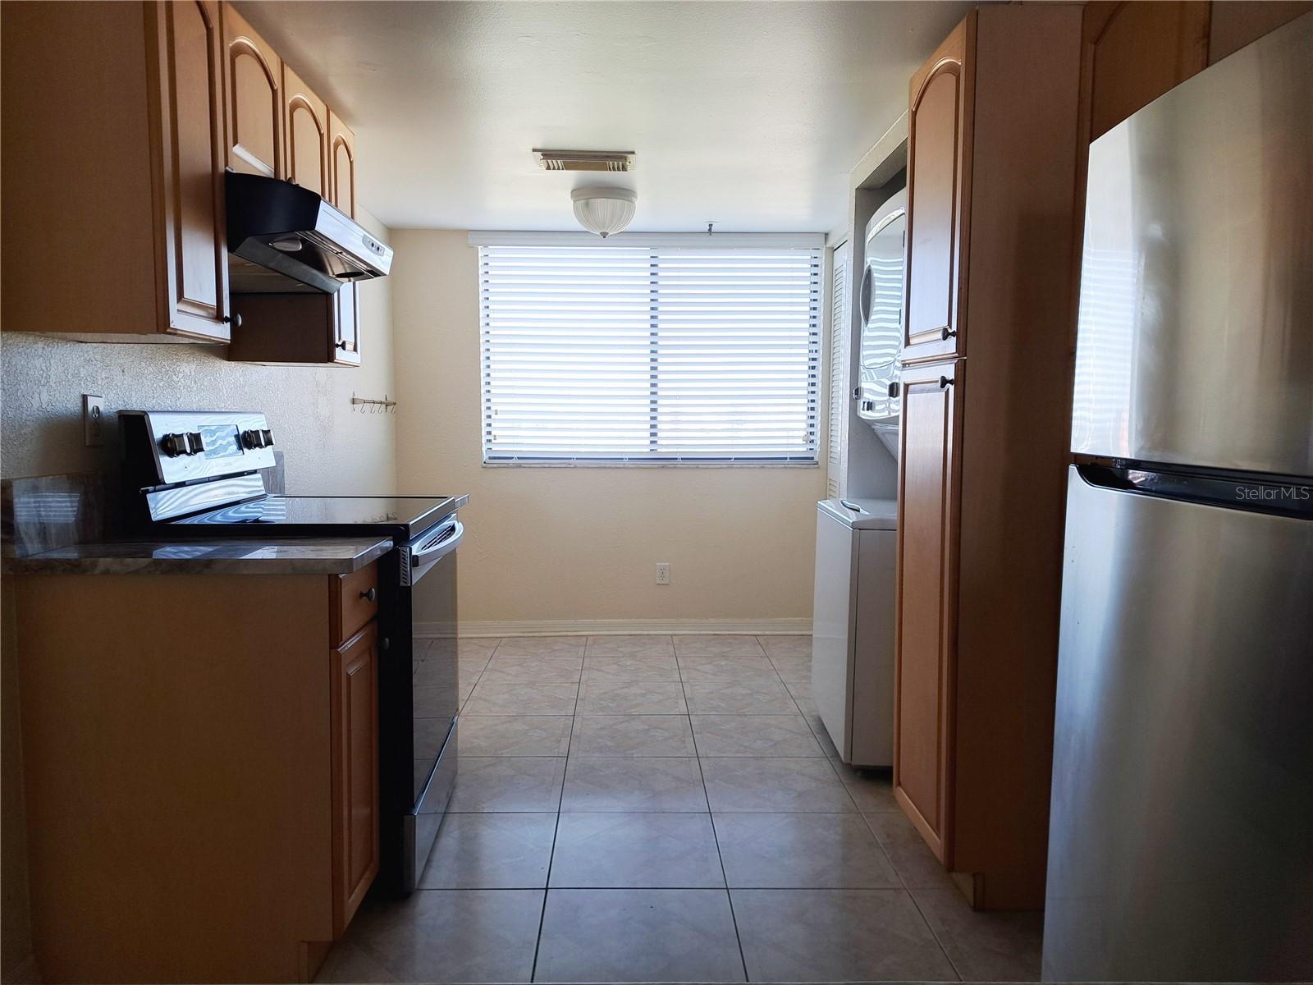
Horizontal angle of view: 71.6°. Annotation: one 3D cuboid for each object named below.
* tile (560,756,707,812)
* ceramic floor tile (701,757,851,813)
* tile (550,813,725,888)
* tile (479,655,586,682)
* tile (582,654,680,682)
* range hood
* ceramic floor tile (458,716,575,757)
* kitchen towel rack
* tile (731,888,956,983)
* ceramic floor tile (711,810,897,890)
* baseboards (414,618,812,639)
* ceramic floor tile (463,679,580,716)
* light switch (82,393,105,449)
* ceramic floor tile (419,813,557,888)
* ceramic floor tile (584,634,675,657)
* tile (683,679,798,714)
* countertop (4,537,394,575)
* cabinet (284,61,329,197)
[{"bbox_3d":[-0.073,0.951,2.966,0.455,0.010,0.455,0,4,-2],"label":"tile"},{"bbox_3d":[0.384,0.953,2.979,0.453,0.010,0.450,0,5,-2],"label":"ceramic floor tile"},{"bbox_3d":[-0.057,0.986,2.511,0.455,0.010,0.455,0,4,-2],"label":"tile"},{"bbox_3d":[-0.583,0.846,4.333,0.457,0.010,0.457,1,5,-2],"label":"tile"},{"bbox_3d":[-0.122,0.848,4.333,0.455,0.010,0.455,0,4,-2],"label":"tile"},{"bbox_3d":[-1.060,-0.680,2.475,0.500,0.185,0.745,0,4,-2],"label":"range hood"},{"bbox_3d":[-0.549,0.919,3.428,0.457,0.010,0.457,1,5,-2],"label":"ceramic floor tile"},{"bbox_3d":[-1.318,-0.414,4.245,0.060,0.096,0.740,0,5,-2],"label":"kitchen towel rack"},{"bbox_3d":[0.416,1.028,2.084,0.453,0.010,0.450,0,5,-2],"label":"tile"},{"bbox_3d":[0.404,1.002,2.558,0.457,0.010,0.457,1,5,-2],"label":"ceramic floor tile"},{"bbox_3d":[-0.253,0.739,4.930,2.244,0.087,0.015,0,5,-2],"label":"baseboards"},{"bbox_3d":[-0.562,0.879,3.861,0.455,0.010,0.455,0,4,-2],"label":"ceramic floor tile"},{"bbox_3d":[-1.261,-0.161,2.048,0.008,0.117,0.073,0,4,-2],"label":"light switch"},{"bbox_3d":[-0.513,0.983,2.494,0.455,0.010,0.455,0,4,-2],"label":"ceramic floor tile"},{"bbox_3d":[-0.137,0.803,4.752,0.453,0.010,0.450,0,5,-2],"label":"ceramic floor tile"},{"bbox_3d":[0.354,0.891,3.915,0.457,0.010,0.457,1,5,-2],"label":"tile"},{"bbox_3d":[-0.934,0.129,1.939,0.663,0.032,0.334,1,5,-2],"label":"countertop"},{"bbox_3d":[-1.136,-0.954,2.561,0.313,0.387,0.382,1,5,-2],"label":"cabinet"}]

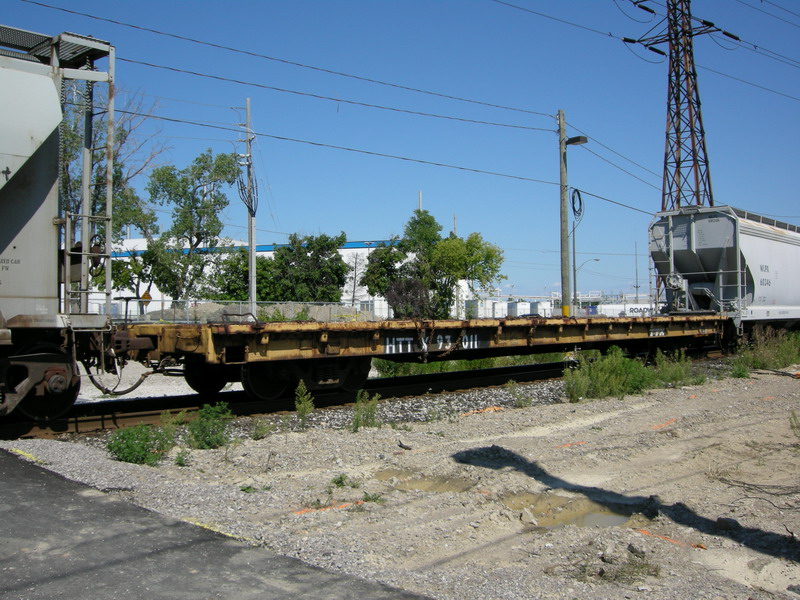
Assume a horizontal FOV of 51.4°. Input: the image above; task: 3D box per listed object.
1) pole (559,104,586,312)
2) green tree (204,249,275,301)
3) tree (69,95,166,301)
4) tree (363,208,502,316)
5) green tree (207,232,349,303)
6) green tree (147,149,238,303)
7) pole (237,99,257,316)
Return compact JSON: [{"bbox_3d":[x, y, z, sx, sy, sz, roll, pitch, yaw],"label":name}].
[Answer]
[{"bbox_3d":[6.196,-2.448,30.415,1.026,9.000,0.500,-1,-1,11],"label":"pole"},{"bbox_3d":[-13.406,-0.623,69.930,6.058,7.422,6.000,-1,-1,0],"label":"green tree"},{"bbox_3d":[-19.503,-5.790,56.835,7.399,17.404,7.500,-1,-1,0],"label":"tree"},{"bbox_3d":[2.171,-1.606,53.920,9.216,8.407,8.000,-1,-1,0],"label":"tree"},{"bbox_3d":[-10.736,-1.405,72.914,12.459,9.037,9.500,-1,-1,0],"label":"green tree"},{"bbox_3d":[-15.503,-4.166,61.865,7.154,14.251,7.000,-1,-1,0],"label":"green tree"},{"bbox_3d":[-8.016,-4.065,43.875,1.058,13.186,0.600,-1,-1,0],"label":"pole"}]

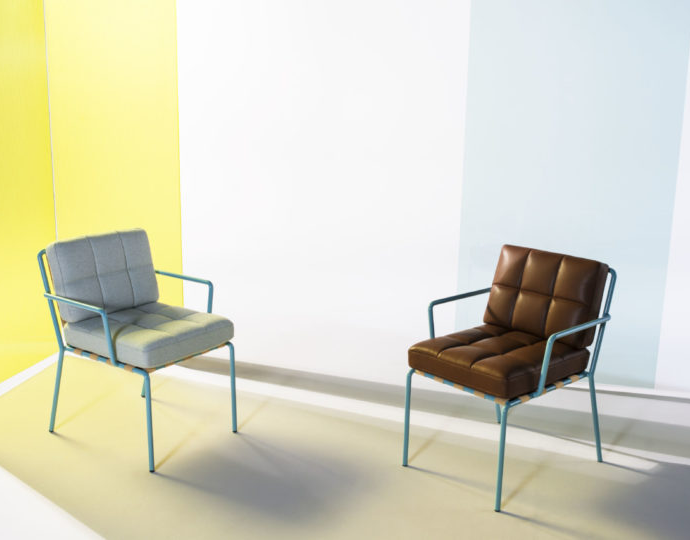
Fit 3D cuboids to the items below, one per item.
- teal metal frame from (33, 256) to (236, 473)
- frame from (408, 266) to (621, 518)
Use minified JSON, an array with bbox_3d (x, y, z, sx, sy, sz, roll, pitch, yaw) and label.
[{"bbox_3d":[-0.830,0.292,3.207,0.625,0.777,0.563,10,15,35],"label":"teal metal frame"},{"bbox_3d":[0.607,0.352,2.960,0.625,0.803,0.563,-10,16,-41],"label":"frame"}]

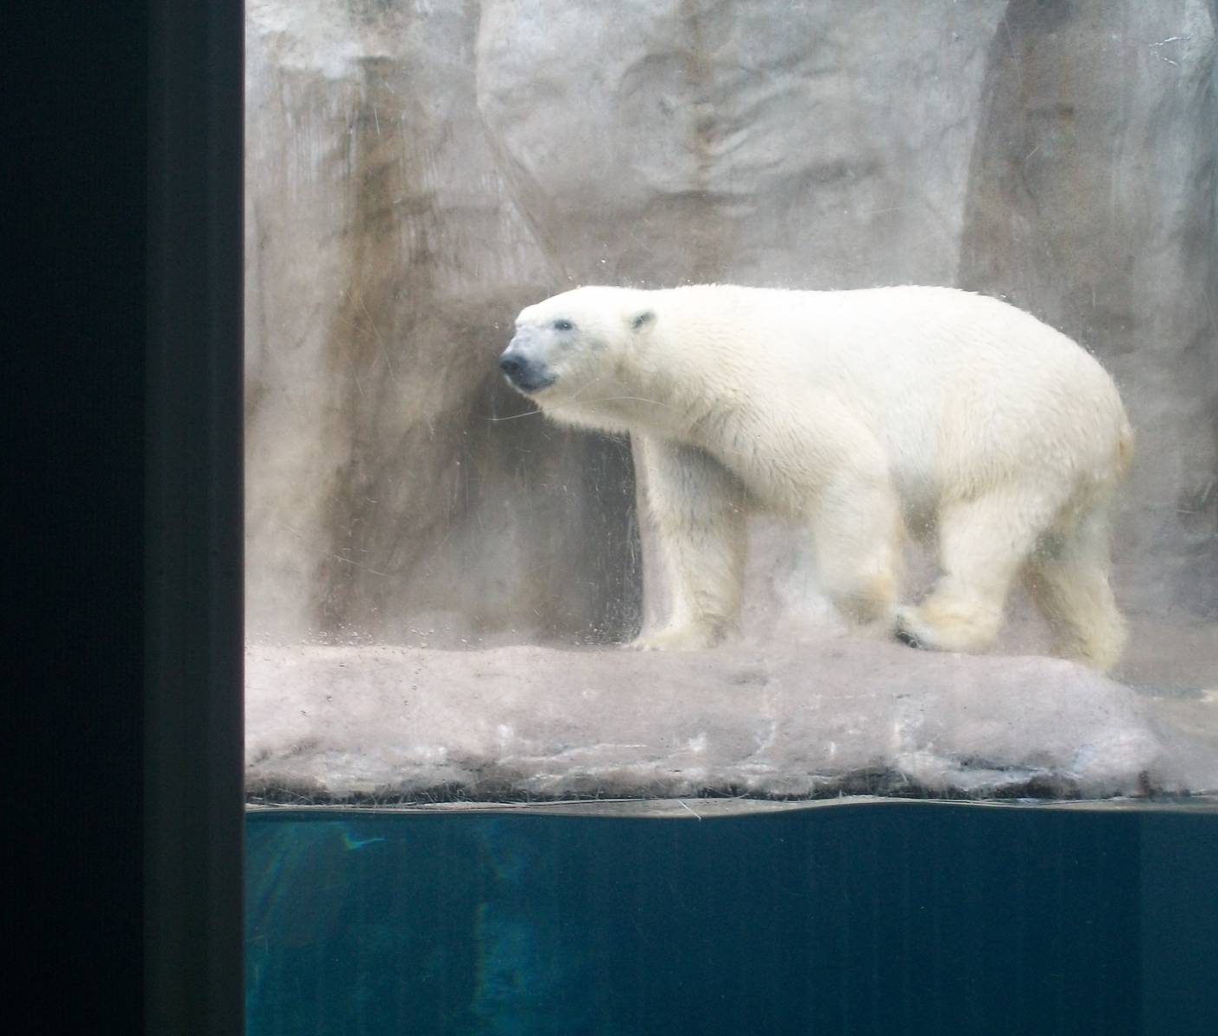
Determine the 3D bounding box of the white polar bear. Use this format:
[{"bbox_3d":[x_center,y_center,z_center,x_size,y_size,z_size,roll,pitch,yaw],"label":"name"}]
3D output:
[{"bbox_3d":[0.673,-0.132,11.300,2.030,1.250,0.750,1,-5,-8],"label":"white polar bear"}]

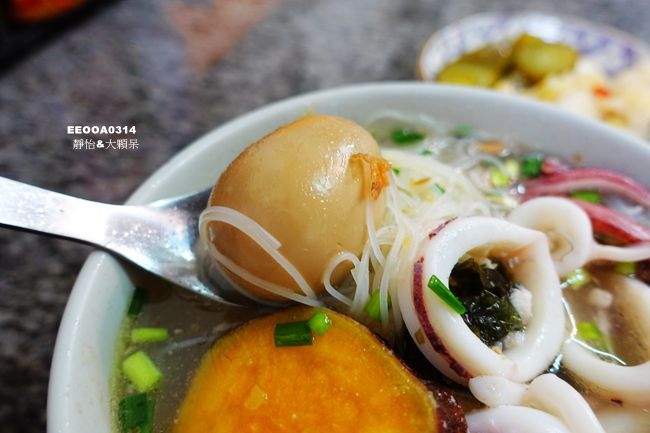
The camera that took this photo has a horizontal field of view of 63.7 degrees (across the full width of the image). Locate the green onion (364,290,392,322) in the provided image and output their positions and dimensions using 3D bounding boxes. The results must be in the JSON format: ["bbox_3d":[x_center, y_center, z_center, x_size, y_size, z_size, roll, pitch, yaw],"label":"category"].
[{"bbox_3d":[0.015,0.025,0.146,0.005,0.004,0.009,13,48,16],"label":"green onion"}]

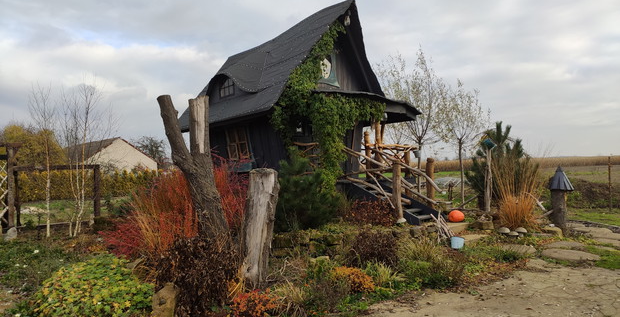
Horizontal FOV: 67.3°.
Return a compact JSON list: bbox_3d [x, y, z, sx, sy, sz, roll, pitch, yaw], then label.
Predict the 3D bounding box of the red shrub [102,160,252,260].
[{"bbox_3d":[-2.299,0.899,7.900,2.500,1.650,1.800,-1,-1,0],"label":"red shrub"}]

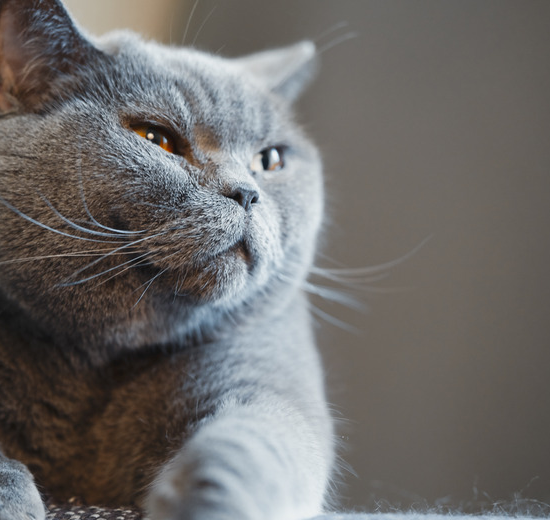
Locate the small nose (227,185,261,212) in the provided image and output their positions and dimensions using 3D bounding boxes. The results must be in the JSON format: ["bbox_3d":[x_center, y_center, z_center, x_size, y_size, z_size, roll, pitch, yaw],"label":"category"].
[{"bbox_3d":[-0.011,-0.020,0.645,0.012,0.009,0.006,12,-14,-37],"label":"small nose"}]

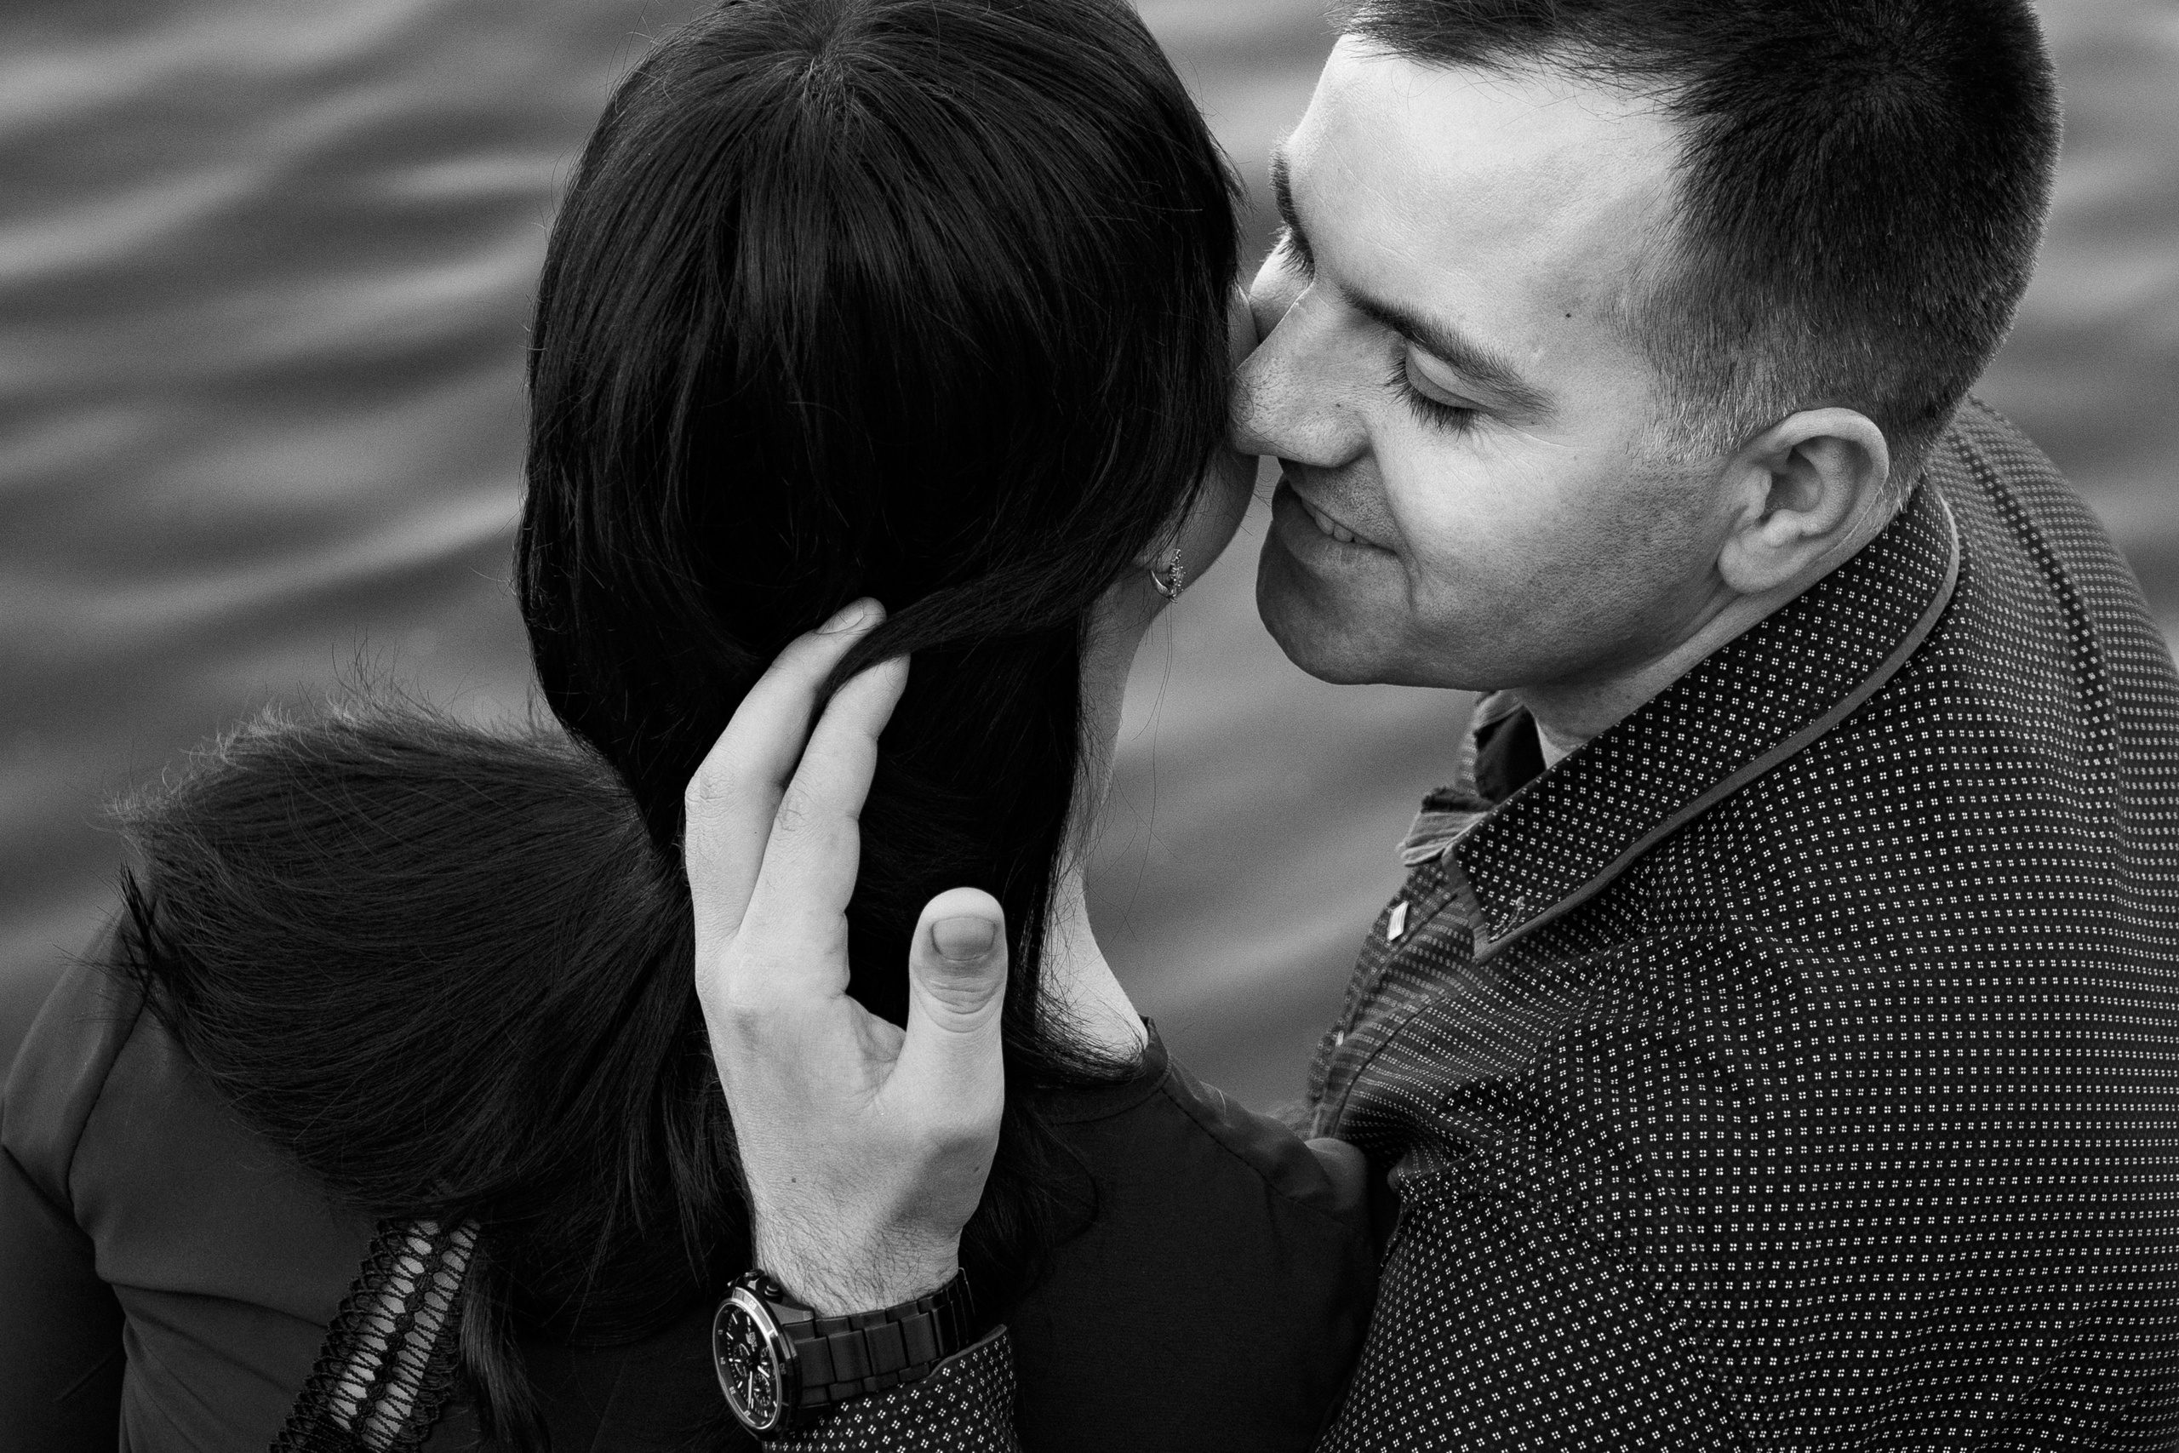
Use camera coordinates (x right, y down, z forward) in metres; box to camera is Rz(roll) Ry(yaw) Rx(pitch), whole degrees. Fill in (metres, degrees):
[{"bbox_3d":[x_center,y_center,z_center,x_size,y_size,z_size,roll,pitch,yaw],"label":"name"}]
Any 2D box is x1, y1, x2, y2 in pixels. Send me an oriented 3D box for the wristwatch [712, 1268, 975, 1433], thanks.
[{"bbox_3d":[-0.065,0.164,1.330,0.058,0.045,0.065,-14,15,-24],"label":"wristwatch"}]

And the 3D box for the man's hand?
[{"bbox_3d":[-0.064,0.061,1.340,0.077,0.187,0.100,-3,9,-19],"label":"man's hand"}]

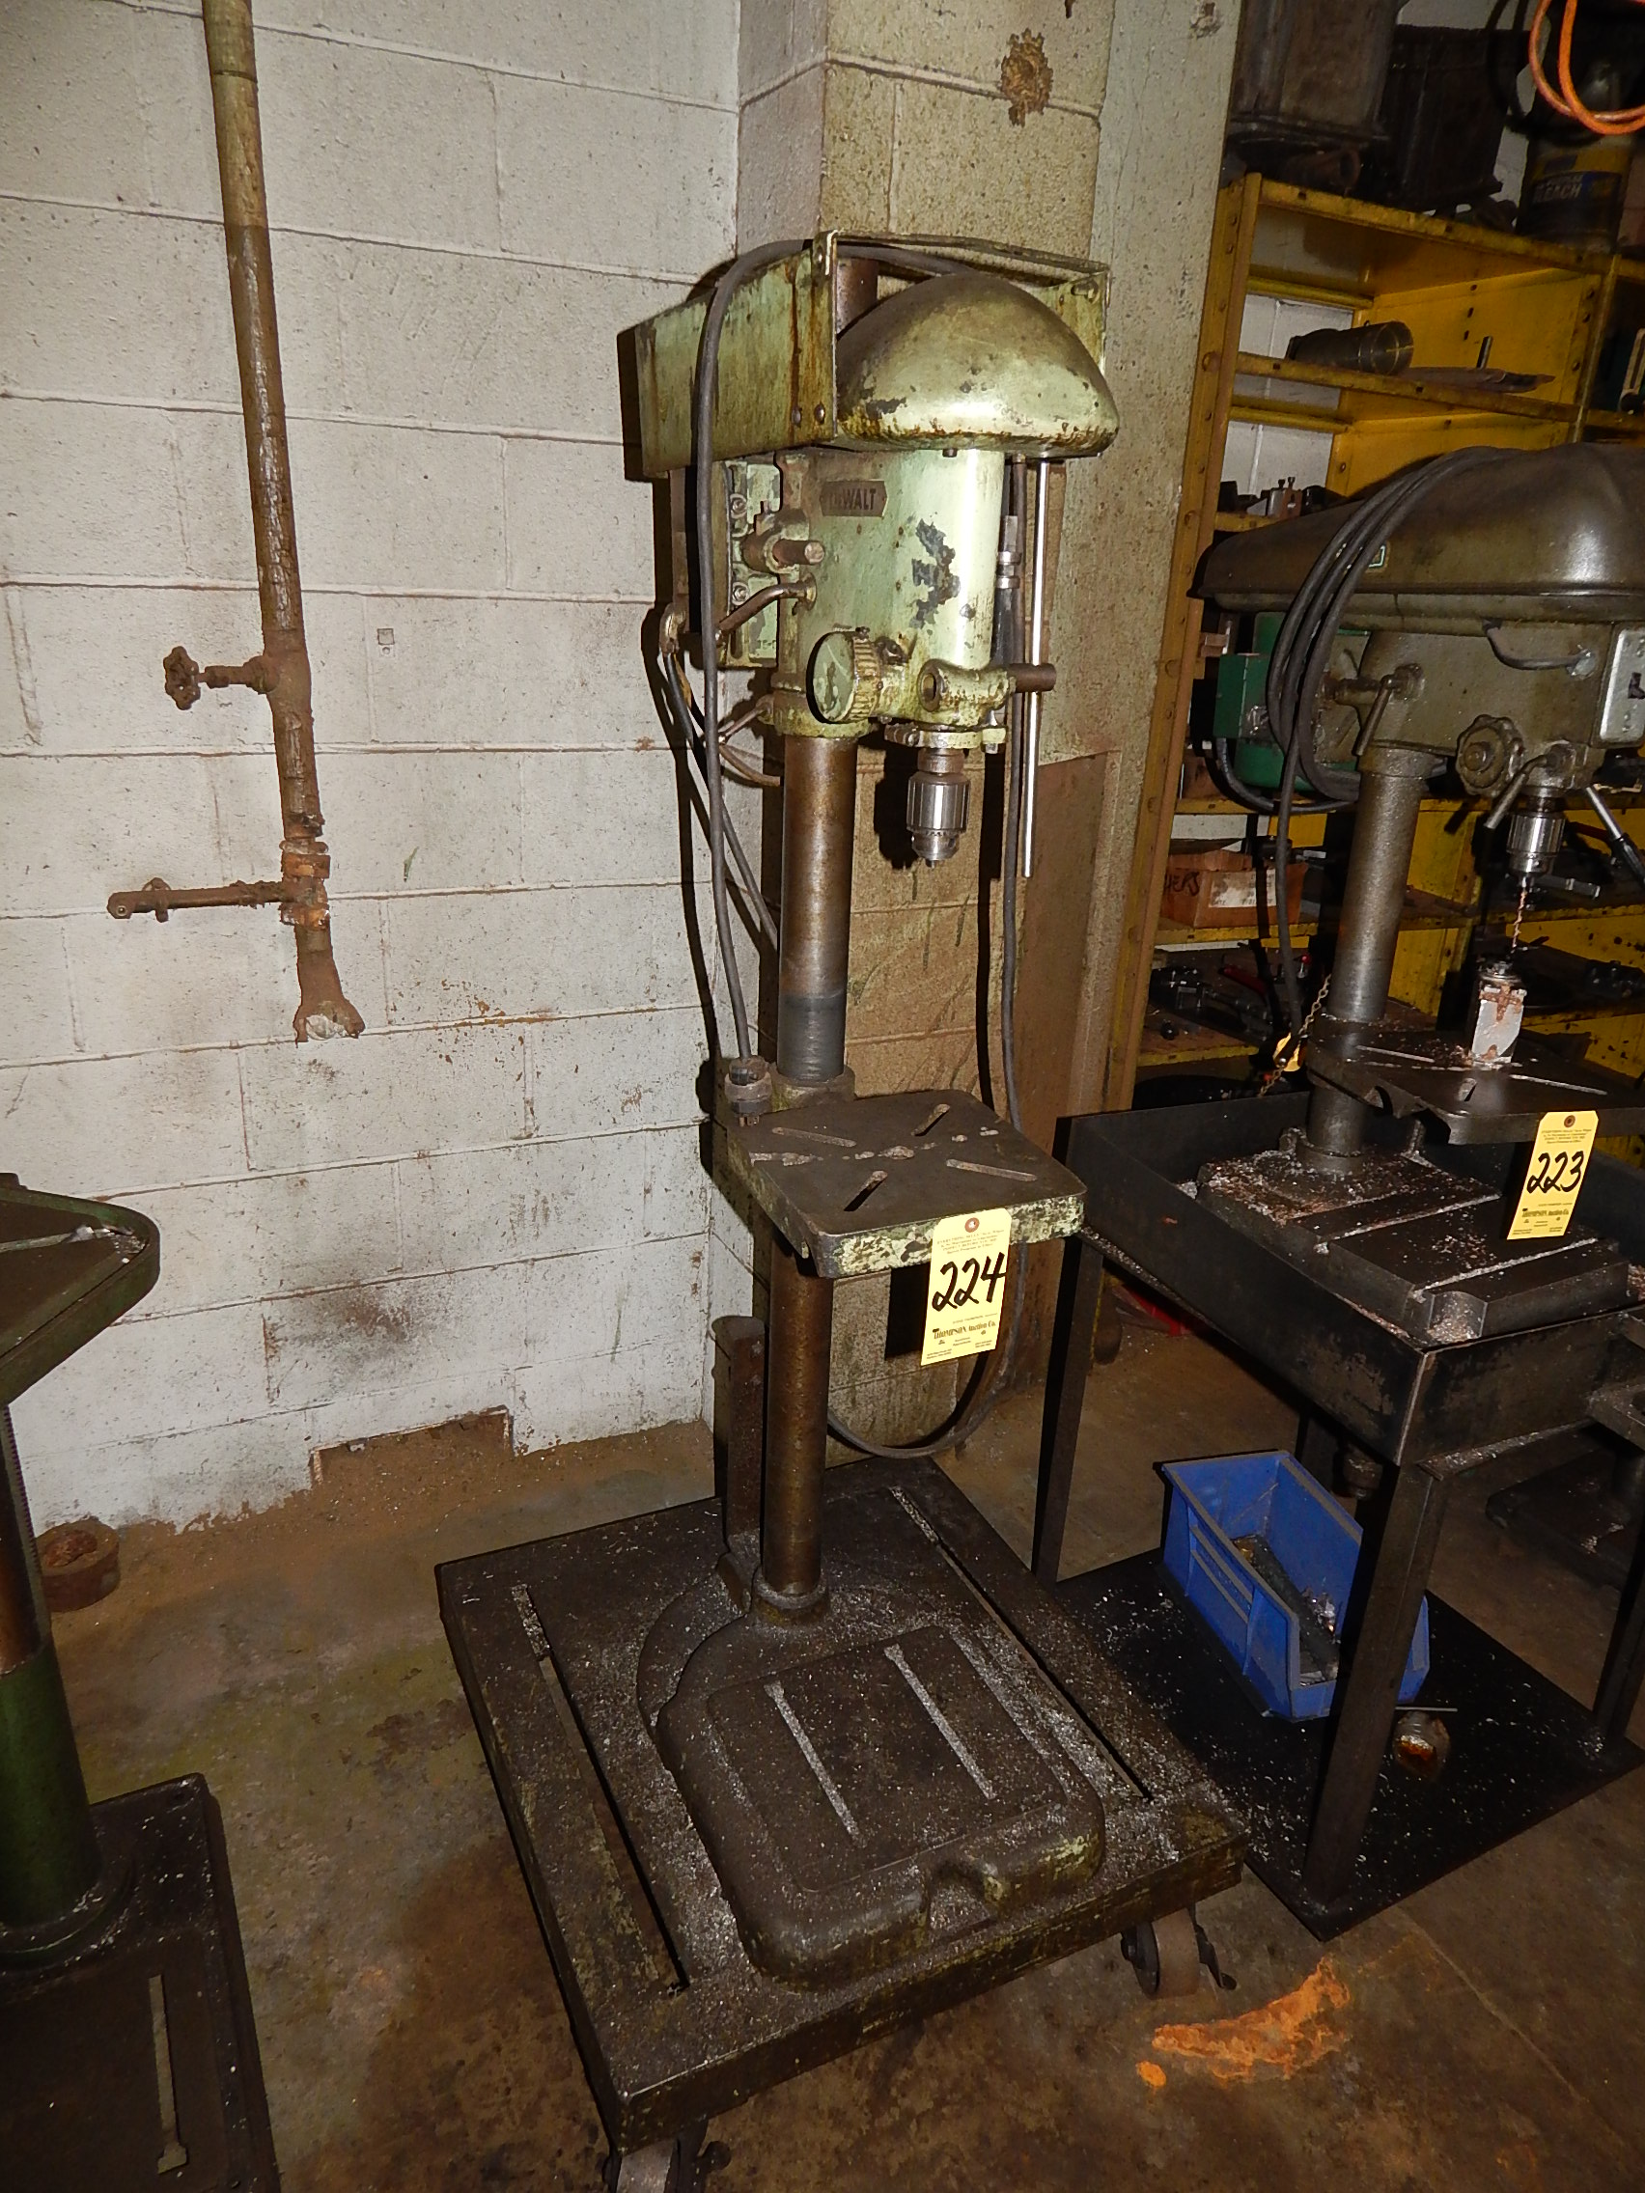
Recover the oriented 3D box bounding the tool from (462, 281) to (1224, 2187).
[{"bbox_3d":[0.009,0.098,1.520,0.715,1.725,0.785,-7,24,-23],"label":"tool"}]

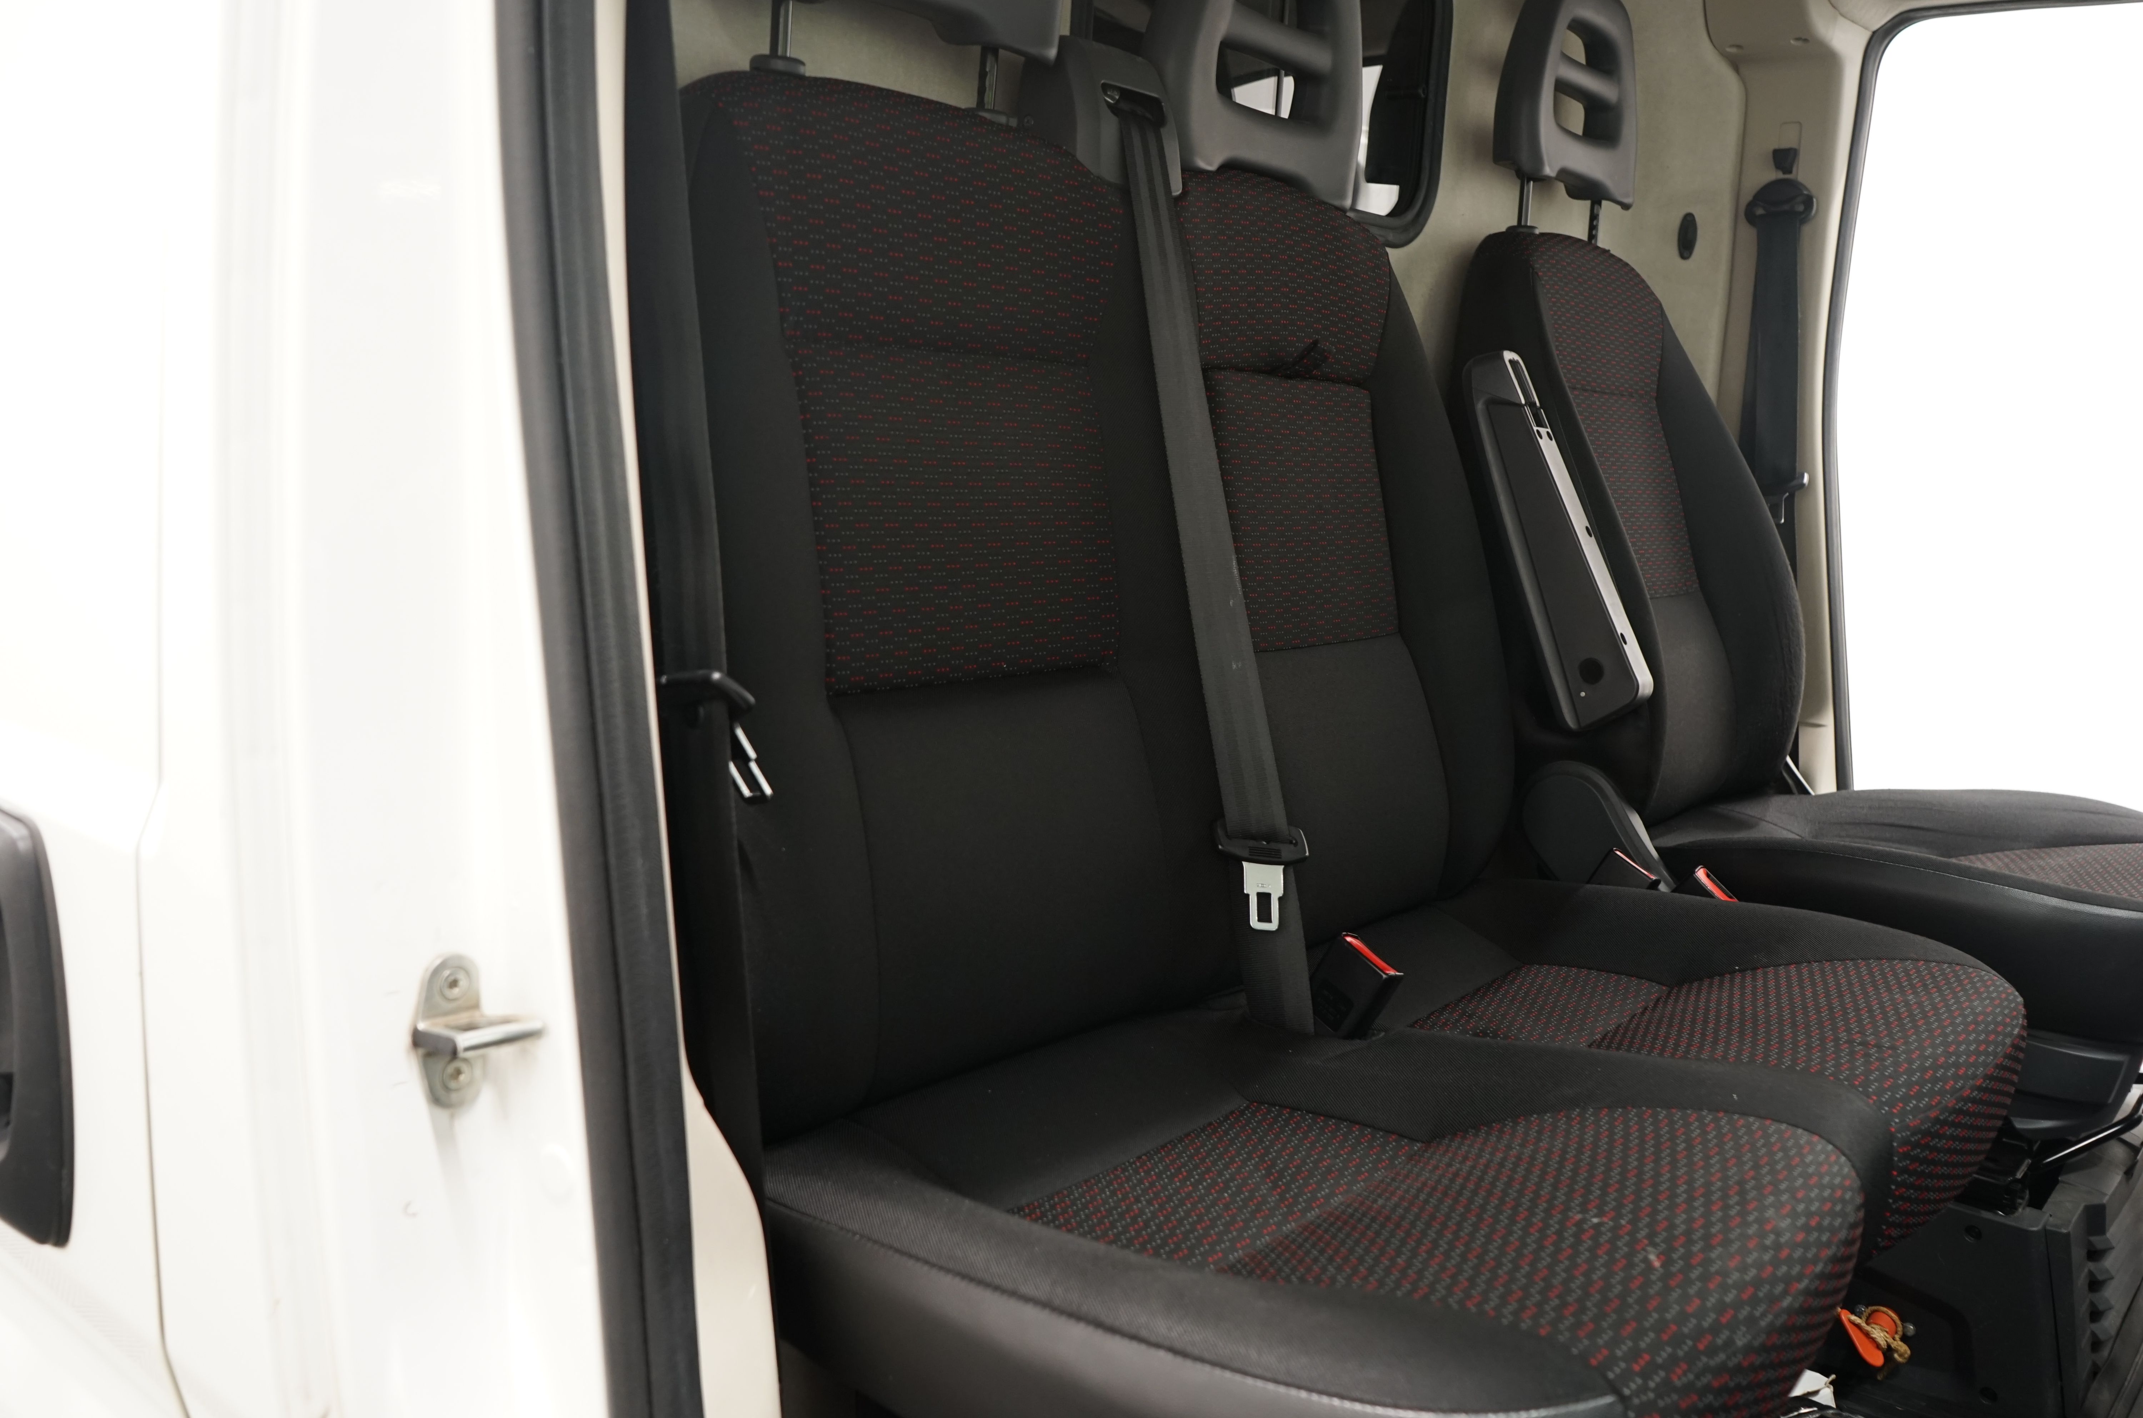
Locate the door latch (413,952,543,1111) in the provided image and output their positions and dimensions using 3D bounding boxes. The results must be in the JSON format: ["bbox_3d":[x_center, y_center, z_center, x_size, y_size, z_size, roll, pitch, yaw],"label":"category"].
[{"bbox_3d":[-0.282,0.152,0.820,0.040,0.075,0.044,7,10,43],"label":"door latch"}]

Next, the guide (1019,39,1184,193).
[{"bbox_3d":[0.024,-0.446,1.310,0.068,0.115,0.122,6,10,40],"label":"guide"}]

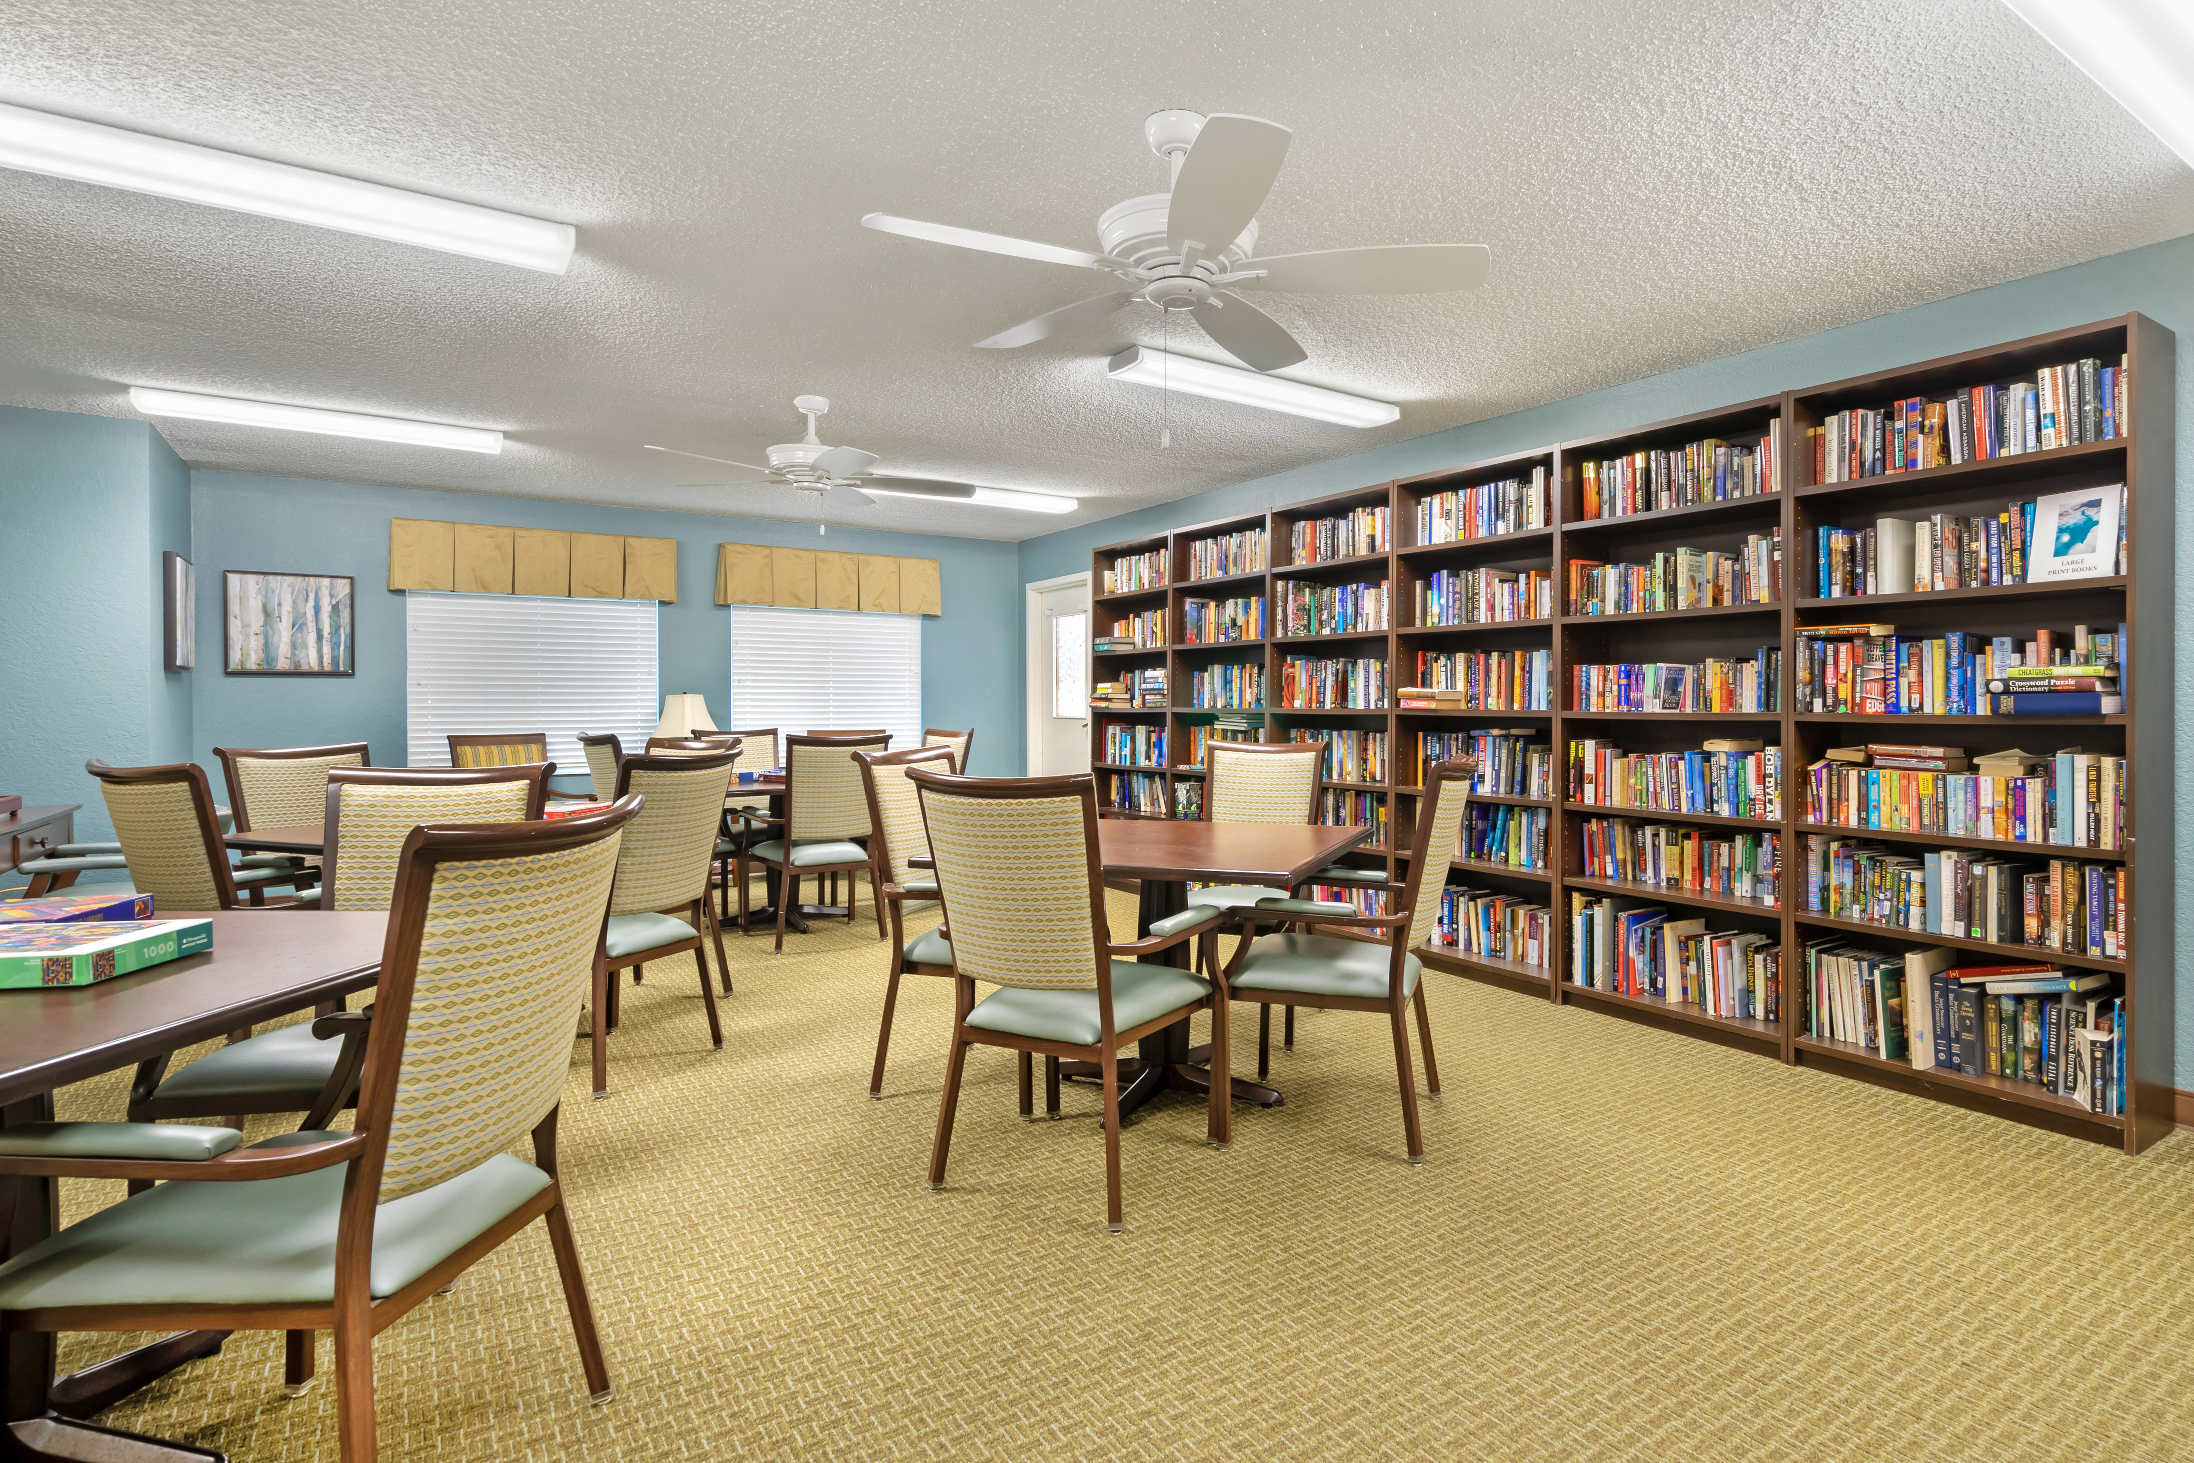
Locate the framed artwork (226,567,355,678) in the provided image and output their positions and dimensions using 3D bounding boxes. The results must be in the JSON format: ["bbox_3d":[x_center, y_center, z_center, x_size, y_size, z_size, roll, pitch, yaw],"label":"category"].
[{"bbox_3d":[-4.369,-0.570,5.292,0.554,0.557,0.040,-1,1,-30],"label":"framed artwork"}]

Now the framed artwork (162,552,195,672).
[{"bbox_3d":[-4.484,-0.559,4.767,0.045,0.560,0.540,-1,1,-36],"label":"framed artwork"}]

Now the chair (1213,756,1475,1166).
[{"bbox_3d":[0.689,0.574,2.710,0.623,0.998,0.552,1,2,22],"label":"chair"}]

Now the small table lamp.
[{"bbox_3d":[-2.519,0.060,5.970,0.390,0.600,0.390,-1,1,-30],"label":"small table lamp"}]

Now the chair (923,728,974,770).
[{"bbox_3d":[-1.142,0.494,5.563,0.608,0.998,0.567,-1,2,-37],"label":"chair"}]

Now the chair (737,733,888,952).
[{"bbox_3d":[-1.361,0.526,4.780,0.600,0.985,0.620,-1,1,-33],"label":"chair"}]

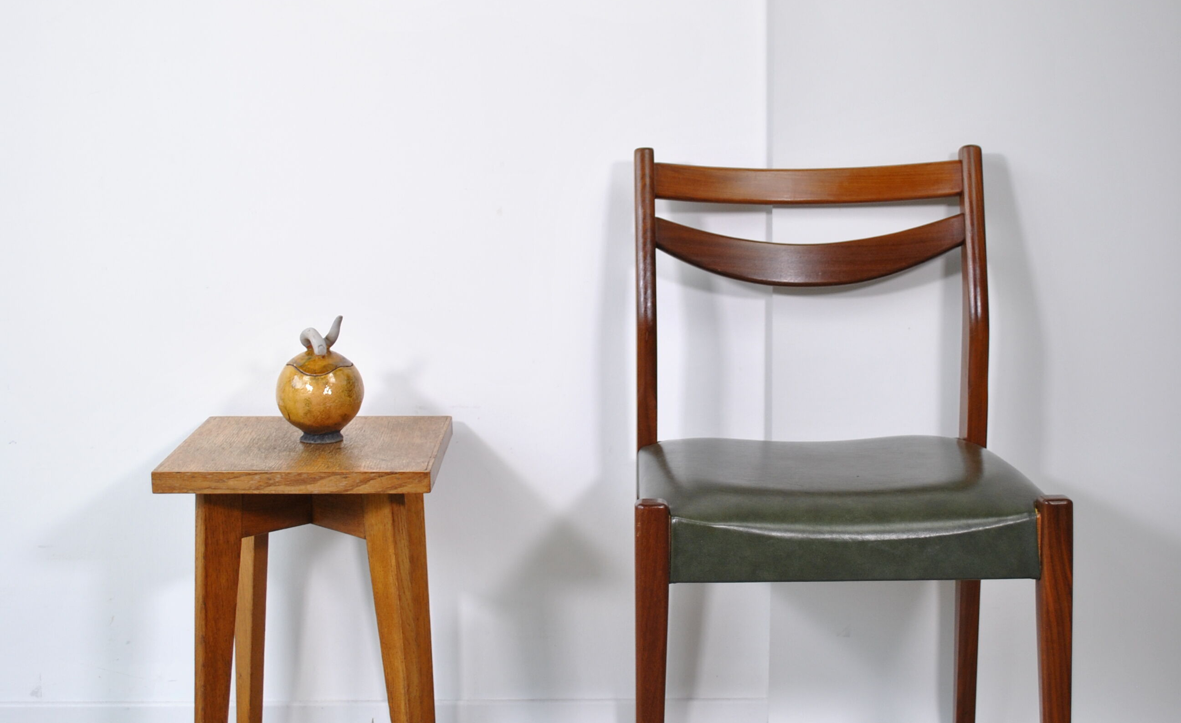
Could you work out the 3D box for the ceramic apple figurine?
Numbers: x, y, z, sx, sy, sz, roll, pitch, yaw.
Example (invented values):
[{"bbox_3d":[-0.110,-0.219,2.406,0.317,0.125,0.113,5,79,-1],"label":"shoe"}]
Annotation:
[{"bbox_3d":[-0.338,0.024,2.216,0.109,0.154,0.108,0,7,0],"label":"ceramic apple figurine"}]

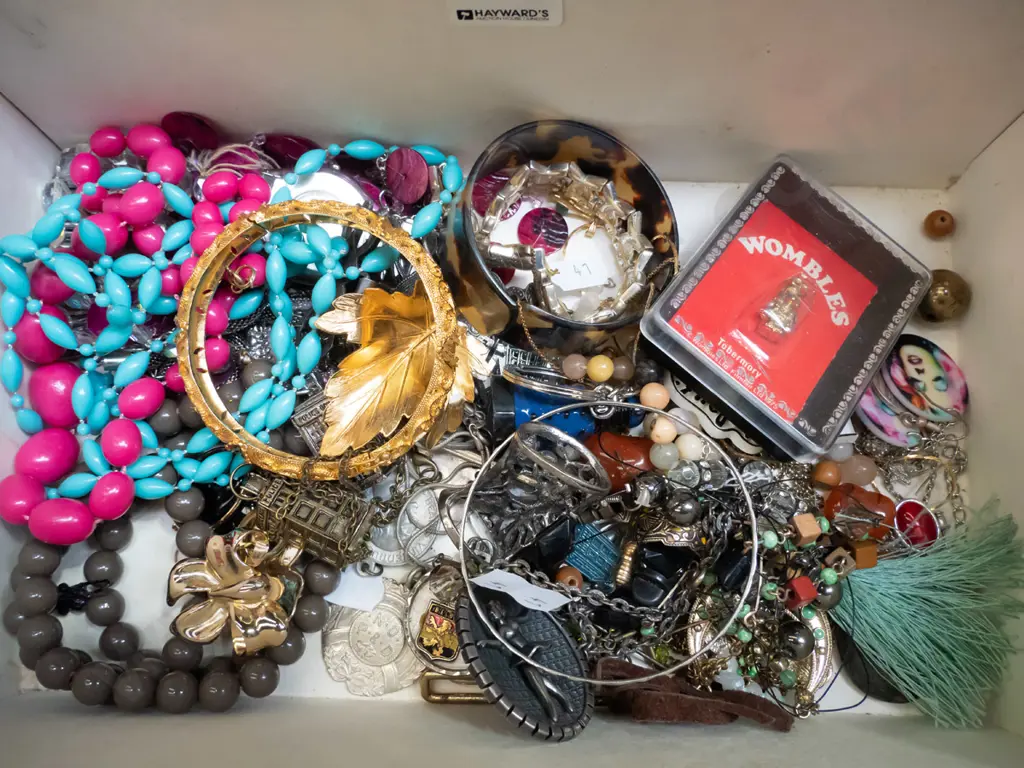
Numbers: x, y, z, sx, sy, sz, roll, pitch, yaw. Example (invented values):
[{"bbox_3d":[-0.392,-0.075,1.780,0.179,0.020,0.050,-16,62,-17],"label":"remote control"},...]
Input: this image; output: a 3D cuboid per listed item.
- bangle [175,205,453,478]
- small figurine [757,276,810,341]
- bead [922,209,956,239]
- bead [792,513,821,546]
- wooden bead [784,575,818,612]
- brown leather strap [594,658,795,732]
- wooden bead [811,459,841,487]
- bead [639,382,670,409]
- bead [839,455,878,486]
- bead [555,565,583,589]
[{"bbox_3d":[-0.052,-0.011,0.236,0.074,0.011,0.074,1,88,5],"label":"bangle"},{"bbox_3d":[0.072,-0.020,0.233,0.009,0.006,0.018,30,78,-1],"label":"small figurine"},{"bbox_3d":[0.129,-0.049,0.269,0.009,0.008,0.009,1,79,0],"label":"bead"},{"bbox_3d":[0.076,0.038,0.231,0.006,0.006,0.006,-13,61,-11],"label":"bead"},{"bbox_3d":[0.074,0.053,0.227,0.006,0.006,0.006,-7,57,-23],"label":"wooden bead"},{"bbox_3d":[0.049,0.083,0.237,0.054,0.017,0.017,14,80,3],"label":"brown leather strap"},{"bbox_3d":[0.087,0.025,0.245,0.008,0.008,0.008,1,79,0],"label":"wooden bead"},{"bbox_3d":[0.038,0.003,0.233,0.008,0.008,0.008,1,79,0],"label":"bead"},{"bbox_3d":[0.096,0.024,0.244,0.010,0.009,0.009,1,79,0],"label":"bead"},{"bbox_3d":[0.015,0.051,0.233,0.007,0.006,0.007,0,97,-8],"label":"bead"}]

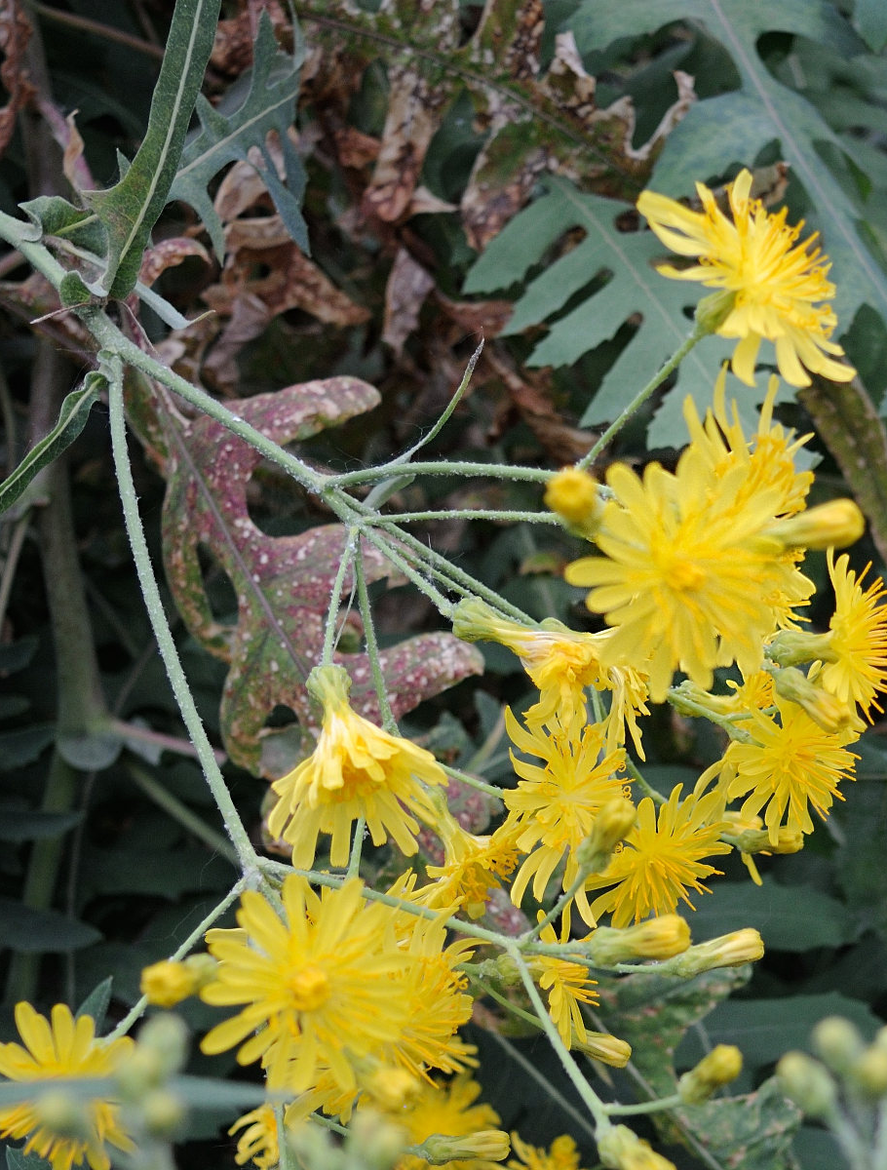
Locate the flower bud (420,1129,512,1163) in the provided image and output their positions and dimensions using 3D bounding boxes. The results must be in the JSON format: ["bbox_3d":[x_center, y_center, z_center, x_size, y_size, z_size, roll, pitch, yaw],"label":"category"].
[{"bbox_3d":[0.005,0.131,0.295,0.021,0.008,0.008,-6,-6,7],"label":"flower bud"}]

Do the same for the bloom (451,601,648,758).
[{"bbox_3d":[0.018,0.016,0.210,0.034,0.022,0.022,30,0,16],"label":"bloom"}]

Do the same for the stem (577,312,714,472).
[{"bbox_3d":[0.049,-0.047,0.307,0.005,0.051,0.005,38,4,0],"label":"stem"}]

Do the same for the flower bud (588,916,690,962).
[{"bbox_3d":[0.045,0.083,0.295,0.025,0.010,0.010,-8,-6,12],"label":"flower bud"}]

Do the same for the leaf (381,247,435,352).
[{"bbox_3d":[-0.012,-0.095,0.420,0.017,0.035,0.009,6,6,-6],"label":"leaf"}]

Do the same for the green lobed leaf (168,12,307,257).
[{"bbox_3d":[-0.044,-0.093,0.260,0.041,0.049,0.016,-34,7,-15],"label":"green lobed leaf"}]

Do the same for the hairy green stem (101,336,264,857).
[{"bbox_3d":[-0.065,0.006,0.311,0.011,0.131,0.009,-18,-12,0],"label":"hairy green stem"}]

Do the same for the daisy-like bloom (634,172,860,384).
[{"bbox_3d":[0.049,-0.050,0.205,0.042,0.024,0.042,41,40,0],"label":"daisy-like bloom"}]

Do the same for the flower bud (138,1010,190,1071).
[{"bbox_3d":[-0.033,0.054,0.150,0.006,0.008,0.006,3,24,0],"label":"flower bud"}]

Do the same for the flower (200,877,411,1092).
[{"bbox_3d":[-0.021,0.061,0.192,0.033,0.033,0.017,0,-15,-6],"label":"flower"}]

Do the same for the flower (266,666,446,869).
[{"bbox_3d":[-0.021,0.044,0.308,0.044,0.049,0.040,-9,6,-6],"label":"flower"}]

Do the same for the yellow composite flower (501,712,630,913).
[{"bbox_3d":[0.031,0.056,0.312,0.042,0.050,0.023,0,0,-30],"label":"yellow composite flower"}]

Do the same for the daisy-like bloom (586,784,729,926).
[{"bbox_3d":[0.036,0.046,0.215,0.027,0.027,0.017,-45,30,0],"label":"daisy-like bloom"}]

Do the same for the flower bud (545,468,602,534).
[{"bbox_3d":[0.019,-0.012,0.187,0.008,0.015,0.008,-29,63,0],"label":"flower bud"}]

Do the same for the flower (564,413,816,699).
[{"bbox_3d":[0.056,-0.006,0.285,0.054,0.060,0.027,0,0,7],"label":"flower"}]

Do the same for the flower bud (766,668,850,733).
[{"bbox_3d":[0.061,0.019,0.210,0.016,0.007,0.007,35,0,14],"label":"flower bud"}]

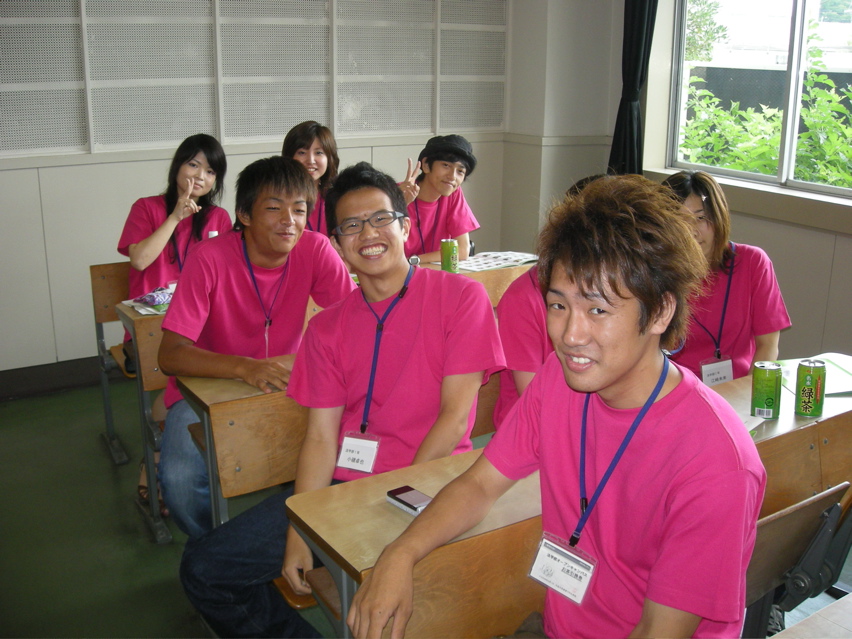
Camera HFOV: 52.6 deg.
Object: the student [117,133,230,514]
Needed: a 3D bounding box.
[{"bbox_3d":[-0.835,-0.026,3.016,0.500,1.220,0.760,-4,17,-15],"label":"student"}]

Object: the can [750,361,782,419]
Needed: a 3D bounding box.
[{"bbox_3d":[0.786,0.164,1.989,0.066,0.122,0.066,8,18,22],"label":"can"}]

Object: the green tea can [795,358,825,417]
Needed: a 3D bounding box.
[{"bbox_3d":[0.890,0.159,1.995,0.066,0.122,0.066,9,18,24],"label":"green tea can"}]

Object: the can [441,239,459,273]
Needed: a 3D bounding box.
[{"bbox_3d":[0.091,-0.242,3.280,0.066,0.122,0.066,1,17,2],"label":"can"}]

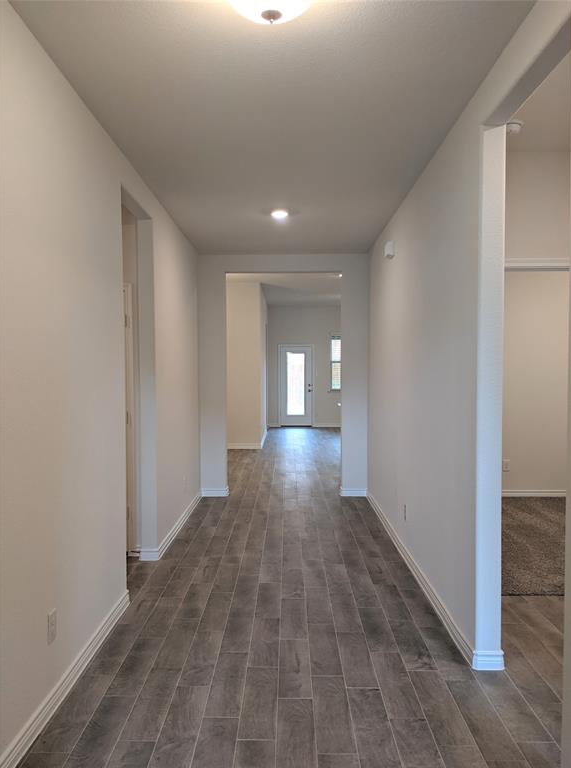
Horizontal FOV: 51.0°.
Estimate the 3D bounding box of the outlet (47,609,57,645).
[{"bbox_3d":[-0.977,1.016,2.508,0.010,0.121,0.076,0,1,0],"label":"outlet"}]

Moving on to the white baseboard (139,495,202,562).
[{"bbox_3d":[-1.020,1.257,5.630,0.150,0.092,2.280,0,1,0],"label":"white baseboard"}]

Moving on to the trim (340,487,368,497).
[{"bbox_3d":[0.777,1.229,6.758,0.295,0.092,0.020,0,1,0],"label":"trim"}]

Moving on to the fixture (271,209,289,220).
[{"bbox_3d":[-0.047,-1.407,4.969,0.155,0.035,0.155,0,1,0],"label":"fixture"}]

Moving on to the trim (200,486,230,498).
[{"bbox_3d":[-0.790,1.232,6.768,0.315,0.092,0.020,0,1,0],"label":"trim"}]

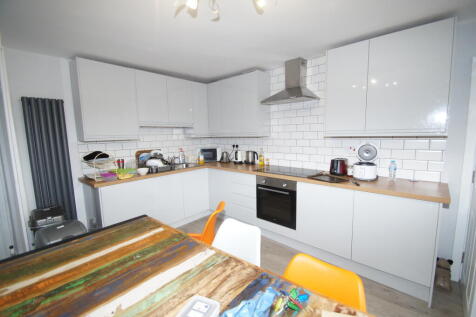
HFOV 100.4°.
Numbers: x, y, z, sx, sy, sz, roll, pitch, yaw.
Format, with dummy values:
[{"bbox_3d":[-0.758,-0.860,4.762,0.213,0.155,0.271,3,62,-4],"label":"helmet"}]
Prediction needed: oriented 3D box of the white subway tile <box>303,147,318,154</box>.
[{"bbox_3d":[1.019,-0.114,2.813,0.200,0.102,0.010,5,9,42],"label":"white subway tile"}]

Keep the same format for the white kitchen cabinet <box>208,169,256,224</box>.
[{"bbox_3d":[0.071,0.551,3.355,1.039,0.760,0.585,5,9,42],"label":"white kitchen cabinet"}]

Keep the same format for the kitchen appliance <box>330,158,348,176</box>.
[{"bbox_3d":[1.245,0.102,2.433,0.180,0.197,0.230,5,10,41],"label":"kitchen appliance"}]

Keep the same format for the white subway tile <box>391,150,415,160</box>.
[{"bbox_3d":[1.777,-0.037,2.134,0.200,0.100,0.010,5,10,41],"label":"white subway tile"}]

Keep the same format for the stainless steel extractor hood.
[{"bbox_3d":[0.694,-1.008,2.623,0.600,0.540,0.490,5,10,41],"label":"stainless steel extractor hood"}]

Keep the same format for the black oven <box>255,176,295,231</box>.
[{"bbox_3d":[0.658,0.527,2.767,0.595,0.595,0.570,5,10,41],"label":"black oven"}]

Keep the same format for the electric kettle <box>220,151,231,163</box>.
[{"bbox_3d":[-0.240,-0.036,3.689,0.170,0.210,0.150,1,8,17],"label":"electric kettle"}]

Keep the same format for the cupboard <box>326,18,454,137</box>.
[{"bbox_3d":[1.483,-0.708,2.079,0.967,0.950,0.320,5,10,41],"label":"cupboard"}]

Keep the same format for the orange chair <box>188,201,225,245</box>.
[{"bbox_3d":[-0.405,0.834,1.962,0.530,0.820,0.470,-1,7,2],"label":"orange chair"}]

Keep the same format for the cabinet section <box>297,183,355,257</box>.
[{"bbox_3d":[1.118,0.633,2.396,0.592,0.721,0.571,5,9,41],"label":"cabinet section"}]

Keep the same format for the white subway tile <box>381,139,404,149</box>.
[{"bbox_3d":[1.695,-0.164,2.191,0.200,0.102,0.010,5,9,42],"label":"white subway tile"}]

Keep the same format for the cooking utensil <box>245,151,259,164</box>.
[{"bbox_3d":[0.224,-0.014,3.369,0.215,0.230,0.165,1,8,17],"label":"cooking utensil"}]

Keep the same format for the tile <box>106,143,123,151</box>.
[{"bbox_3d":[-1.767,-0.166,2.837,0.010,0.100,0.200,5,10,41],"label":"tile"}]

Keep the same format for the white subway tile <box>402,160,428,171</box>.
[{"bbox_3d":[1.851,0.063,2.082,0.200,0.102,0.010,5,9,42],"label":"white subway tile"}]

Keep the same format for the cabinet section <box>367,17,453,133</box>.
[{"bbox_3d":[1.636,-0.701,1.941,0.583,0.946,0.315,5,9,41],"label":"cabinet section"}]

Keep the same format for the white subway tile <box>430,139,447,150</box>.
[{"bbox_3d":[1.970,-0.141,1.944,0.132,0.102,0.010,5,9,42],"label":"white subway tile"}]

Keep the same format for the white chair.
[{"bbox_3d":[-0.117,0.899,1.346,0.460,0.820,0.530,4,9,39],"label":"white chair"}]

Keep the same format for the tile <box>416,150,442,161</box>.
[{"bbox_3d":[1.927,-0.026,2.000,0.200,0.100,0.010,5,10,41],"label":"tile"}]

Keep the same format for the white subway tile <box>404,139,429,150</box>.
[{"bbox_3d":[1.846,-0.151,2.056,0.200,0.102,0.010,5,9,42],"label":"white subway tile"}]

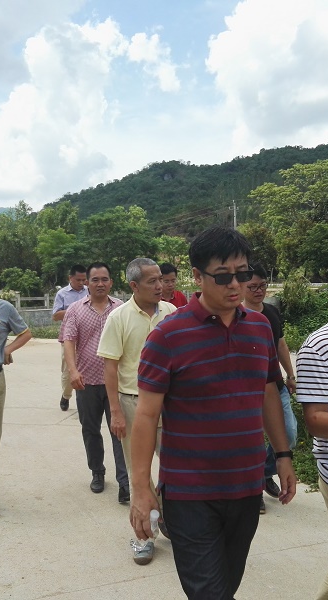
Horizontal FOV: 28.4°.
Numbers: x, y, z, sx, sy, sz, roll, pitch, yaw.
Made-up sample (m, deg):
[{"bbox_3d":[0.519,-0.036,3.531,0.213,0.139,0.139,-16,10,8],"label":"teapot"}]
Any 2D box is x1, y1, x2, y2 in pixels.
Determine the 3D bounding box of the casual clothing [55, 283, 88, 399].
[{"bbox_3d":[-1.026,0.475,7.500,0.500,1.340,0.400,0,3,-18],"label":"casual clothing"}]

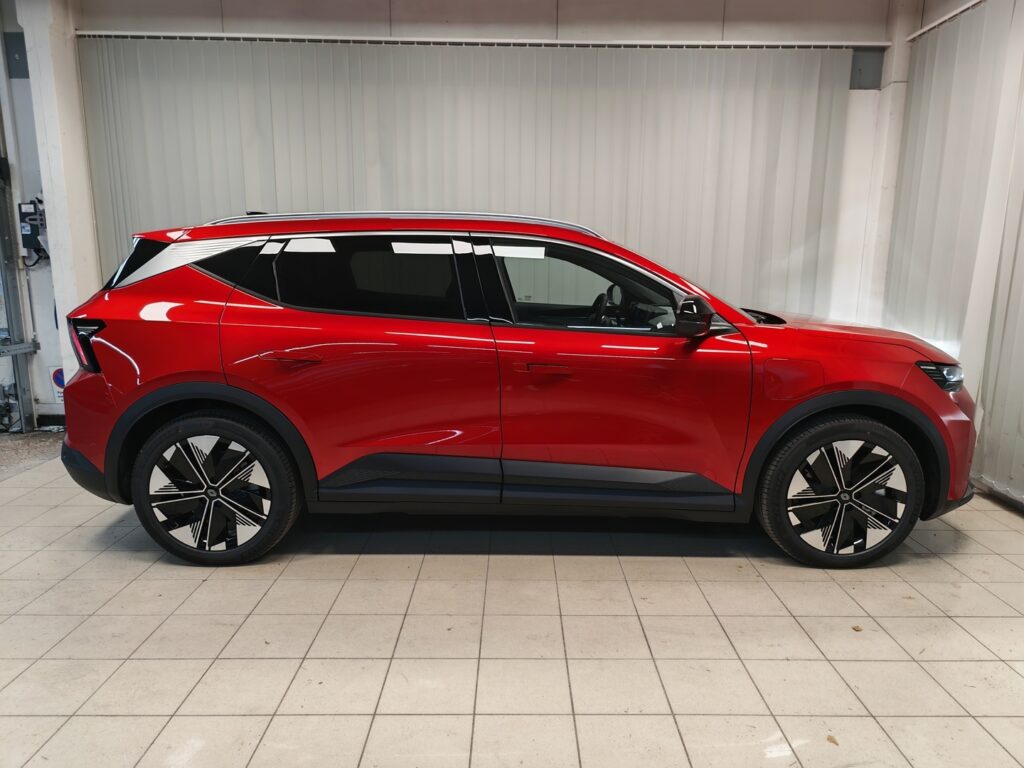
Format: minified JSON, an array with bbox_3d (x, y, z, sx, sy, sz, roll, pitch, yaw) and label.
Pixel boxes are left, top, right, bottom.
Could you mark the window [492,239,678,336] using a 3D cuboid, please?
[{"bbox_3d":[0.318,-0.438,2.997,0.810,0.440,0.040,0,-17,0],"label":"window"}]

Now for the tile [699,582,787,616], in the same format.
[{"bbox_3d":[0.930,0.870,2.752,0.295,0.010,0.294,0,10,0],"label":"tile"}]

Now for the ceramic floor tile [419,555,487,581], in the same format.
[{"bbox_3d":[-0.263,0.824,3.063,0.298,0.010,0.294,0,10,0],"label":"ceramic floor tile"}]

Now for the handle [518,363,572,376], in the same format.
[{"bbox_3d":[0.142,-0.060,2.882,0.230,0.055,0.040,0,10,0],"label":"handle"}]

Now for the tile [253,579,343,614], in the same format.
[{"bbox_3d":[-0.856,0.868,2.753,0.296,0.012,0.296,0,10,0],"label":"tile"}]

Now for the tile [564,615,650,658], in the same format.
[{"bbox_3d":[0.337,0.923,2.481,0.298,0.010,0.298,0,9,0],"label":"tile"}]

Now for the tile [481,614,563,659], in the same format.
[{"bbox_3d":[0.037,0.922,2.480,0.298,0.010,0.298,0,9,0],"label":"tile"}]

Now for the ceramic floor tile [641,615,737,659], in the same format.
[{"bbox_3d":[0.638,0.925,2.478,0.297,0.010,0.297,0,10,0],"label":"ceramic floor tile"}]

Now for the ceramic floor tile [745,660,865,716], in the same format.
[{"bbox_3d":[0.938,0.976,2.185,0.297,0.010,0.297,0,10,0],"label":"ceramic floor tile"}]

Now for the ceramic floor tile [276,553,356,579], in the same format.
[{"bbox_3d":[-0.855,0.817,3.042,0.295,0.010,0.294,0,10,0],"label":"ceramic floor tile"}]

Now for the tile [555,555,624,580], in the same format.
[{"bbox_3d":[0.335,0.822,3.045,0.296,0.012,0.296,0,10,0],"label":"tile"}]

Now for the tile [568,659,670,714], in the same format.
[{"bbox_3d":[0.338,0.974,2.185,0.297,0.010,0.297,0,10,0],"label":"tile"}]

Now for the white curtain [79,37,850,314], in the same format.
[{"bbox_3d":[-0.336,-1.035,5.149,5.565,2.893,0.100,0,9,0],"label":"white curtain"}]

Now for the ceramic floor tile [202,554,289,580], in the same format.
[{"bbox_3d":[-1.152,0.816,3.042,0.295,0.010,0.294,0,10,0],"label":"ceramic floor tile"}]

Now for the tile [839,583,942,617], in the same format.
[{"bbox_3d":[1.538,0.878,2.771,0.297,0.010,0.297,0,10,0],"label":"tile"}]

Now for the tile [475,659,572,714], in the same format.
[{"bbox_3d":[0.038,0.969,2.172,0.296,0.012,0.296,0,10,0],"label":"tile"}]

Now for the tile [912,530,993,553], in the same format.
[{"bbox_3d":[2.144,0.781,3.357,0.298,0.010,0.294,0,10,0],"label":"tile"}]

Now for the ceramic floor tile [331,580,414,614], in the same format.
[{"bbox_3d":[-0.557,0.867,2.751,0.295,0.010,0.294,0,10,0],"label":"ceramic floor tile"}]

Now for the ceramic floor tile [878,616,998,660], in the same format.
[{"bbox_3d":[1.537,0.927,2.483,0.298,0.010,0.298,0,9,0],"label":"ceramic floor tile"}]

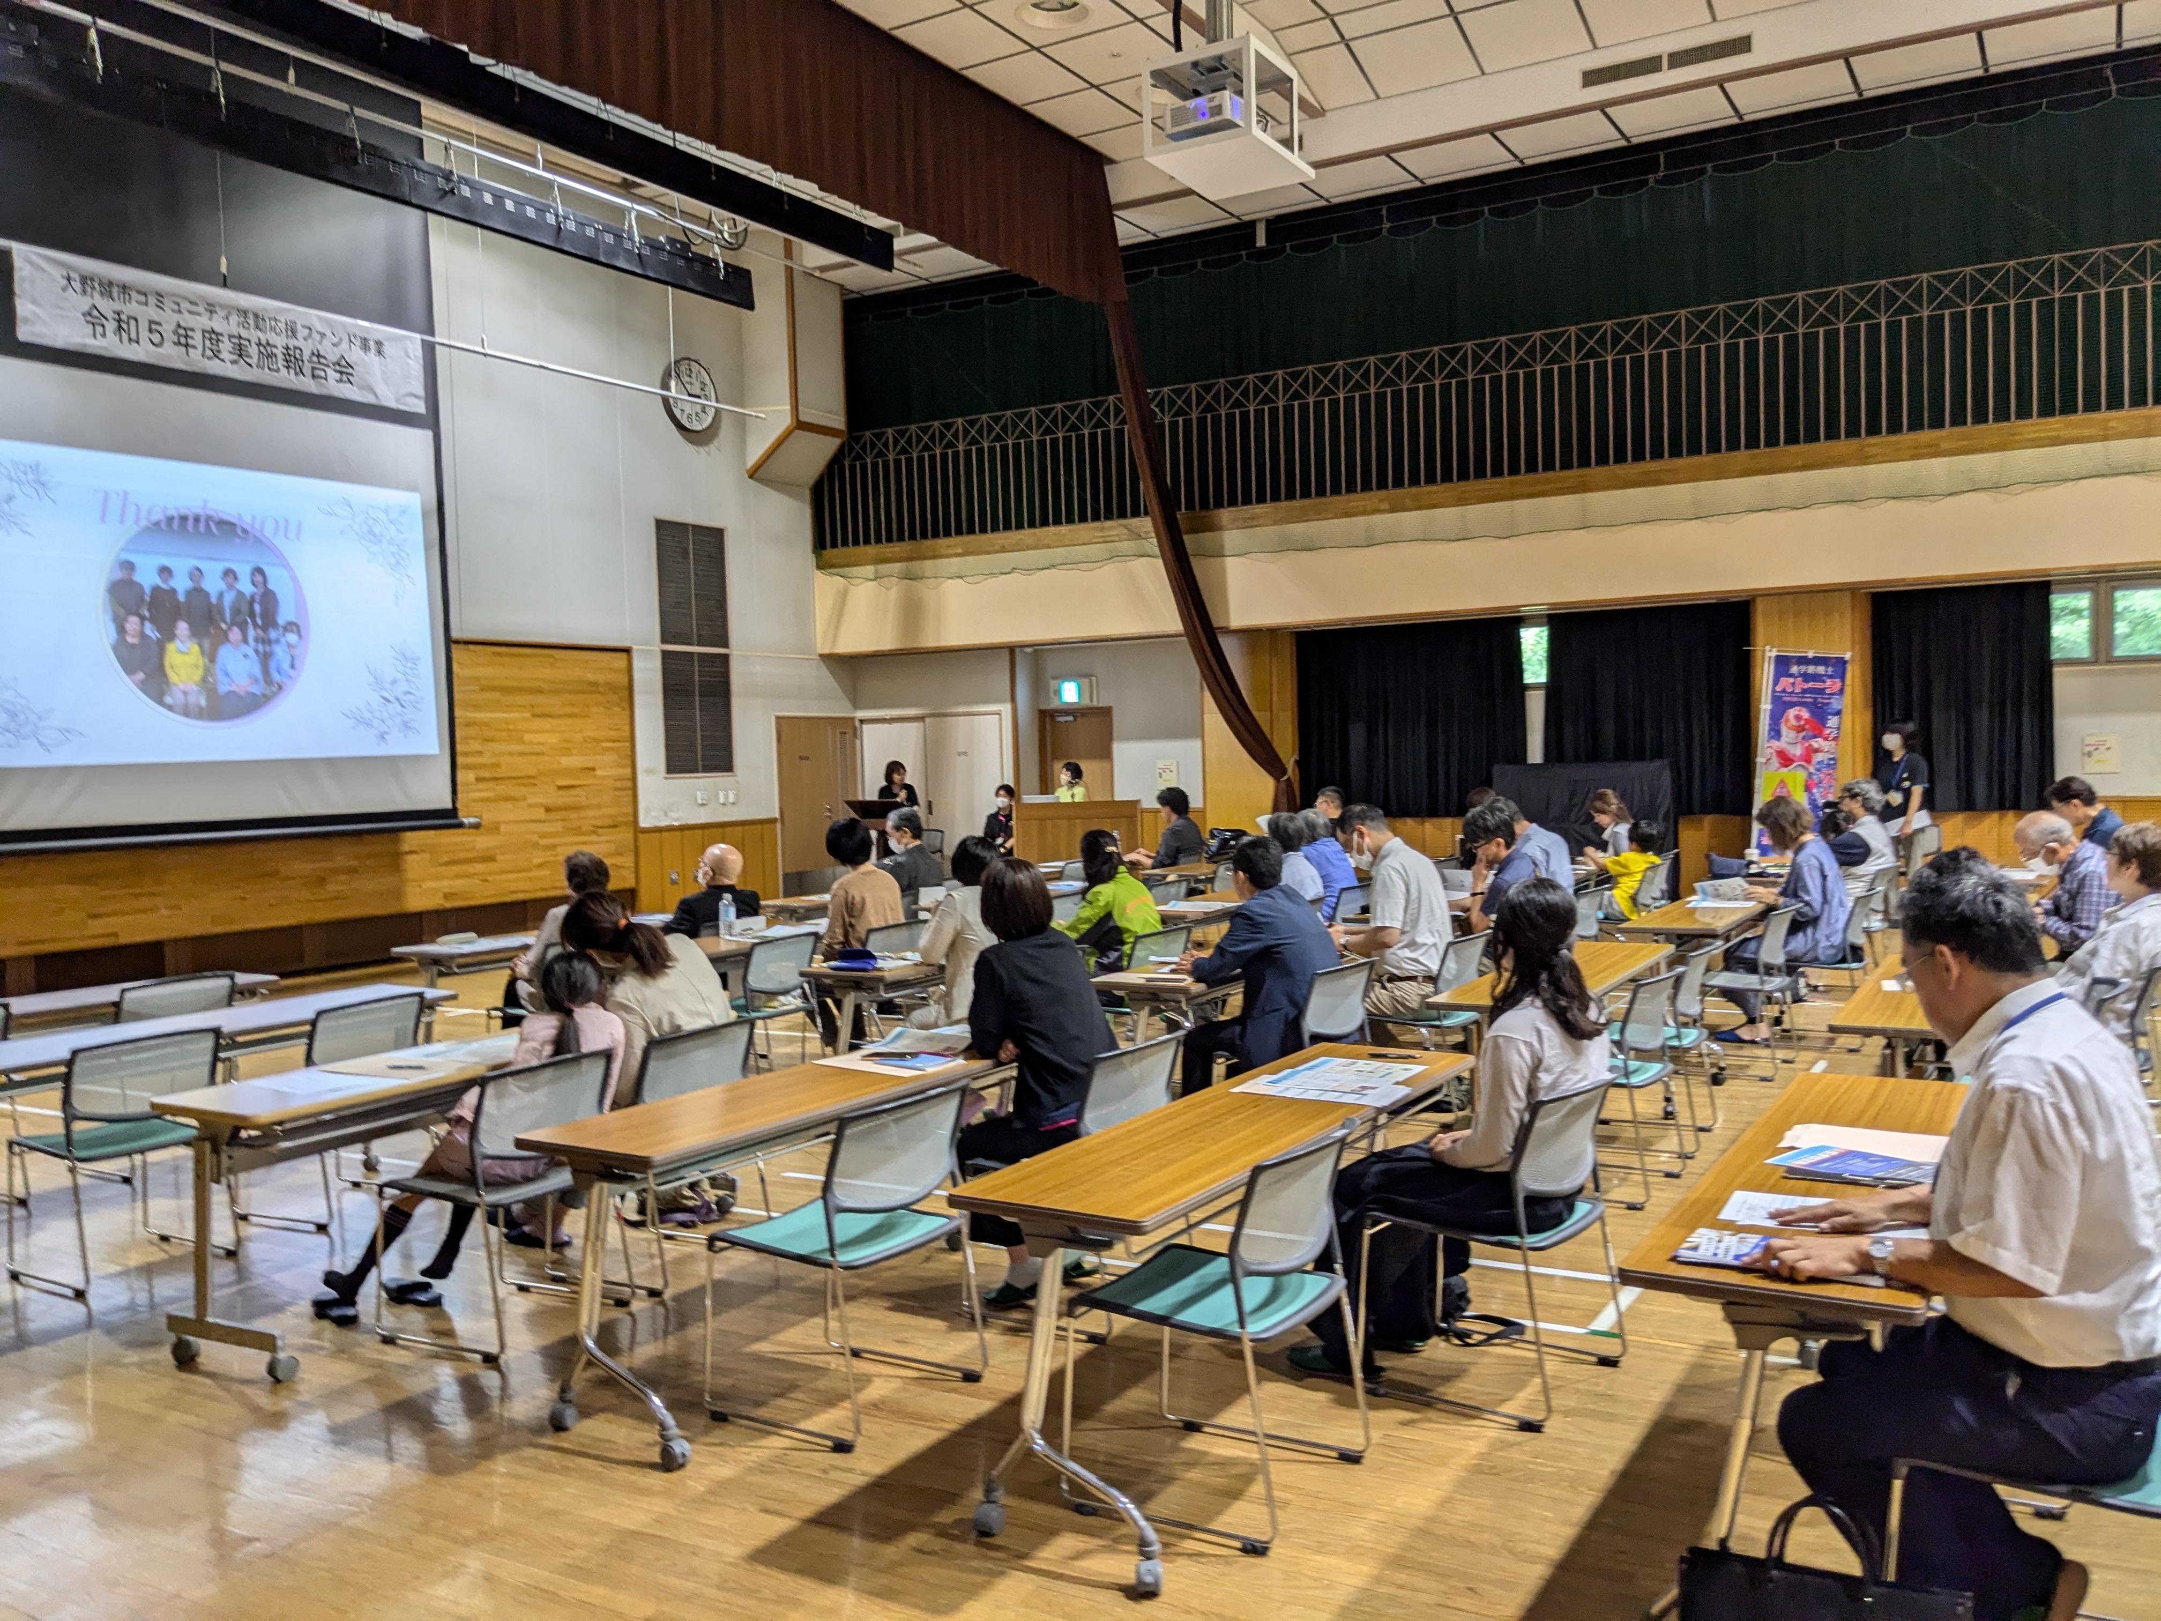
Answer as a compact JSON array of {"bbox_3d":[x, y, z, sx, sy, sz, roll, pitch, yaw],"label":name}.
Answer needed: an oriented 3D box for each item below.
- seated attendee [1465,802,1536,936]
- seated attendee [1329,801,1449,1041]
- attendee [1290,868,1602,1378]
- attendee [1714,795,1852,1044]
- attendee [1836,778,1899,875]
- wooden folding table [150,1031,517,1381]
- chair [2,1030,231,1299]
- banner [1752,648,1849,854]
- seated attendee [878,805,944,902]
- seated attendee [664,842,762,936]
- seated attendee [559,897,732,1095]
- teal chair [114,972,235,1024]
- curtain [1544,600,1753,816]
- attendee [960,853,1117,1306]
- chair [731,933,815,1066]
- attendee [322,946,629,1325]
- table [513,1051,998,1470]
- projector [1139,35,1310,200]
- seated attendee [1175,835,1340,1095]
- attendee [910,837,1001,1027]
[{"bbox_3d":[2.005,0.572,8.246,0.720,1.270,0.500,0,3,32],"label":"seated attendee"},{"bbox_3d":[1.309,0.626,7.253,0.700,1.290,0.520,0,2,31],"label":"seated attendee"},{"bbox_3d":[0.891,0.774,4.137,0.770,1.230,0.480,0,2,32],"label":"attendee"},{"bbox_3d":[3.503,0.546,8.364,0.640,1.240,0.500,0,3,32],"label":"attendee"},{"bbox_3d":[4.375,0.456,9.620,0.720,1.280,0.500,0,3,32],"label":"attendee"},{"bbox_3d":[-1.780,1.080,5.116,0.460,0.700,1.800,0,2,31],"label":"wooden folding table"},{"bbox_3d":[-3.086,1.073,5.392,0.530,0.755,0.500,0,2,31],"label":"chair"},{"bbox_3d":[5.669,-0.264,13.384,0.620,1.980,0.080,2,4,24],"label":"banner"},{"bbox_3d":[-1.044,0.585,10.160,0.700,1.240,0.500,0,3,32],"label":"seated attendee"},{"bbox_3d":[-1.990,0.731,8.703,0.700,1.150,0.520,0,2,32],"label":"seated attendee"},{"bbox_3d":[-1.497,0.831,5.269,0.820,1.170,0.520,0,2,32],"label":"seated attendee"},{"bbox_3d":[-3.749,1.040,6.762,0.530,0.755,0.500,0,2,27],"label":"teal chair"},{"bbox_3d":[4.847,-0.847,14.475,1.742,1.804,0.140,0,3,32],"label":"curtain"},{"bbox_3d":[-0.090,0.762,4.808,0.600,1.260,0.500,0,3,32],"label":"attendee"},{"bbox_3d":[-1.536,0.944,7.864,0.530,0.755,0.500,0,2,31],"label":"chair"},{"bbox_3d":[-1.696,0.921,4.799,0.800,1.020,0.480,-1,2,20],"label":"attendee"},{"bbox_3d":[-0.618,1.067,4.550,0.460,0.700,1.800,0,2,33],"label":"table"},{"bbox_3d":[0.673,-3.131,7.646,0.530,0.440,0.640,0,2,31],"label":"projector"},{"bbox_3d":[0.654,0.704,6.217,0.710,1.230,0.520,0,3,32],"label":"seated attendee"},{"bbox_3d":[-0.496,0.720,6.641,0.700,1.240,0.500,0,2,31],"label":"attendee"}]

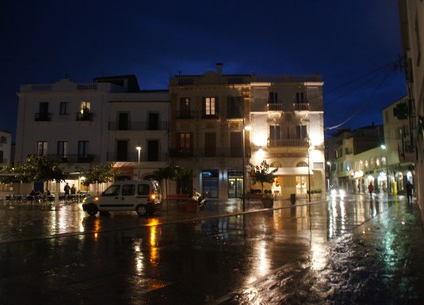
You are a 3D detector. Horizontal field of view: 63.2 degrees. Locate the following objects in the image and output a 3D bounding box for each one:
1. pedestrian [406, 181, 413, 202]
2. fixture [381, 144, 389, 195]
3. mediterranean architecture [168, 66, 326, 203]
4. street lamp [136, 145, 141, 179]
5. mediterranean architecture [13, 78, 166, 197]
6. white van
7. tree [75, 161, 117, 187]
[{"bbox_3d":[15.525,3.149,27.031,0.550,1.730,0.400,-3,-6,31],"label":"pedestrian"},{"bbox_3d":[18.542,2.093,36.955,0.850,5.500,0.300,0,-5,0],"label":"fixture"},{"bbox_3d":[3.700,-1.765,40.591,15.900,13.800,10.000,0,-5,2],"label":"mediterranean architecture"},{"bbox_3d":[-6.657,1.906,31.451,0.400,4.950,0.600,-2,-5,17],"label":"street lamp"},{"bbox_3d":[-12.600,-1.175,41.043,16.000,12.700,9.500,0,-5,2],"label":"mediterranean architecture"},{"bbox_3d":[-4.700,2.335,18.018,4.020,1.840,1.680,0,-5,5],"label":"white van"},{"bbox_3d":[-9.209,2.459,28.193,3.100,3.300,3.000,0,-5,0],"label":"tree"}]

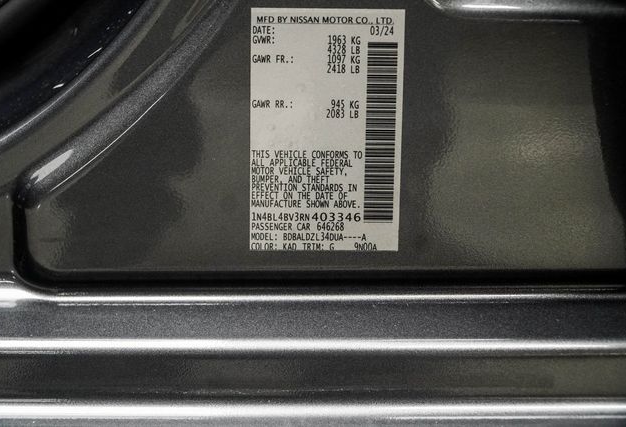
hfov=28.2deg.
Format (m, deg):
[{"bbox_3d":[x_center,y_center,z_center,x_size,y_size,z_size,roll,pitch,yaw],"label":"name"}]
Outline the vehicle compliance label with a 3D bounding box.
[{"bbox_3d":[0.005,-0.033,0.510,0.062,0.100,0.001,0,12,-3],"label":"vehicle compliance label"}]

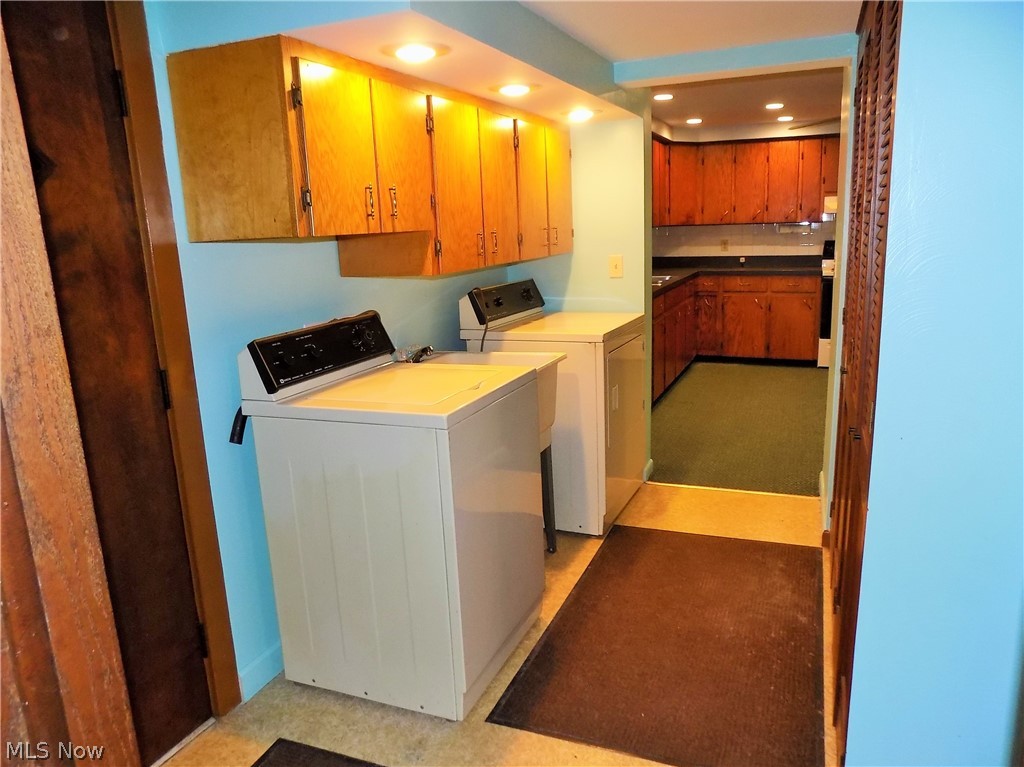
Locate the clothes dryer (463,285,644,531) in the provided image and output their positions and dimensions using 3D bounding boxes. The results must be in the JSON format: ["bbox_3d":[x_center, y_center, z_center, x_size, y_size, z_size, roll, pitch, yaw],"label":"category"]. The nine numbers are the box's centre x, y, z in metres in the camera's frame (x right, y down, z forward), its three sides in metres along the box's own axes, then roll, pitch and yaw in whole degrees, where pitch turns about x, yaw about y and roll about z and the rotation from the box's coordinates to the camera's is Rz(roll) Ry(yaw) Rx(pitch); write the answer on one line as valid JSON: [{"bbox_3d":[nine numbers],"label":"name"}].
[{"bbox_3d":[0.241,0.063,3.418,0.688,1.118,0.735,3,13,24],"label":"clothes dryer"}]

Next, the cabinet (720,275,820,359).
[{"bbox_3d":[2.624,-0.706,6.938,0.920,0.850,0.600,3,13,23],"label":"cabinet"}]

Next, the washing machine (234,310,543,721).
[{"bbox_3d":[-0.337,0.354,2.216,0.675,1.100,0.645,3,13,22],"label":"washing machine"}]

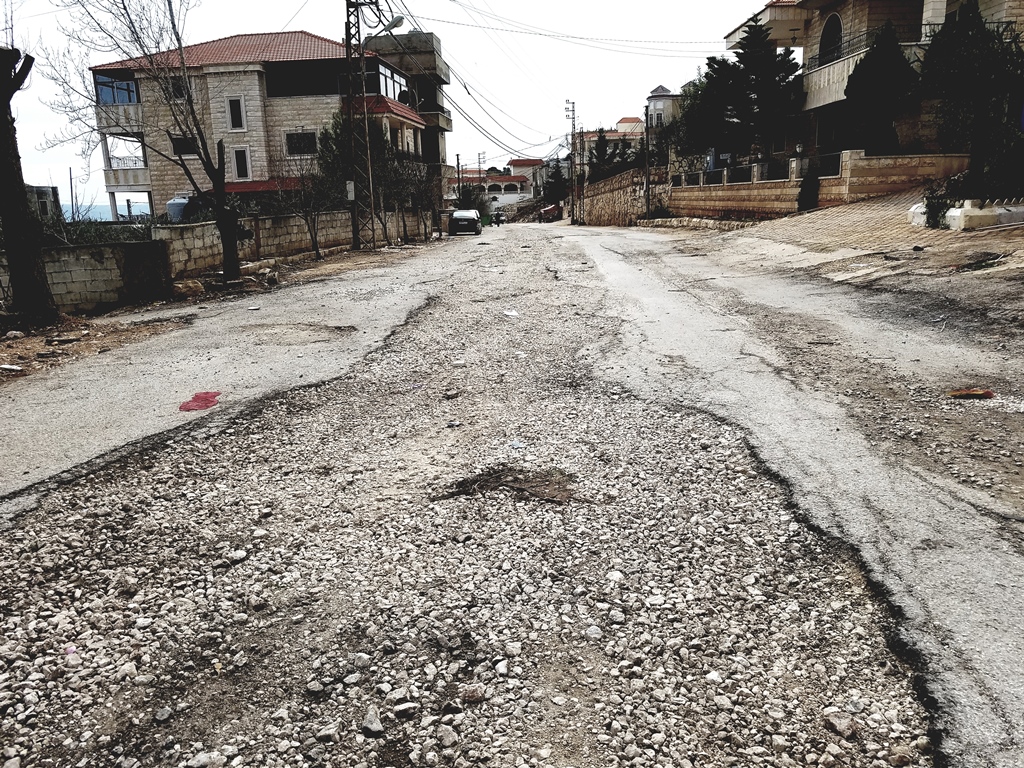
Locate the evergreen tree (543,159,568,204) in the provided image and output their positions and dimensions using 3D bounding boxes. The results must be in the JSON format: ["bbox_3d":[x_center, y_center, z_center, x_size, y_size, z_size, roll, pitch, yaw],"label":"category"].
[{"bbox_3d":[4.217,-19.242,74.441,2.700,4.968,2.600,-1,13,0],"label":"evergreen tree"}]

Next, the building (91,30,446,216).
[{"bbox_3d":[-14.136,-14.972,48.595,17.800,12.000,13.500,0,13,4],"label":"building"}]

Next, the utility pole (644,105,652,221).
[{"bbox_3d":[9.580,-15.275,53.140,0.350,7.646,0.350,-1,13,0],"label":"utility pole"}]

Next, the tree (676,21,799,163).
[{"bbox_3d":[10.519,-12.962,35.207,5.500,7.055,5.200,-1,13,0],"label":"tree"}]

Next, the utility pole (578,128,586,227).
[{"bbox_3d":[5.918,-17.362,64.104,0.500,7.969,0.450,-1,13,0],"label":"utility pole"}]

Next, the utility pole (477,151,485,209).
[{"bbox_3d":[-4.384,-27.419,105.063,0.900,8.330,0.450,-1,13,0],"label":"utility pole"}]

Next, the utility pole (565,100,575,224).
[{"bbox_3d":[5.045,-18.857,65.864,0.800,10.097,0.500,-1,13,0],"label":"utility pole"}]

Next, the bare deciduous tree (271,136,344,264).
[{"bbox_3d":[-5.628,-4.972,20.631,2.100,3.285,2.000,-1,13,0],"label":"bare deciduous tree"}]

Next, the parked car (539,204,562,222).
[{"bbox_3d":[3.342,-14.960,67.686,1.720,1.470,4.200,3,13,14],"label":"parked car"}]

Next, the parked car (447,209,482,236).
[{"bbox_3d":[-2.845,-10.085,47.925,1.780,1.500,4.300,0,13,1],"label":"parked car"}]

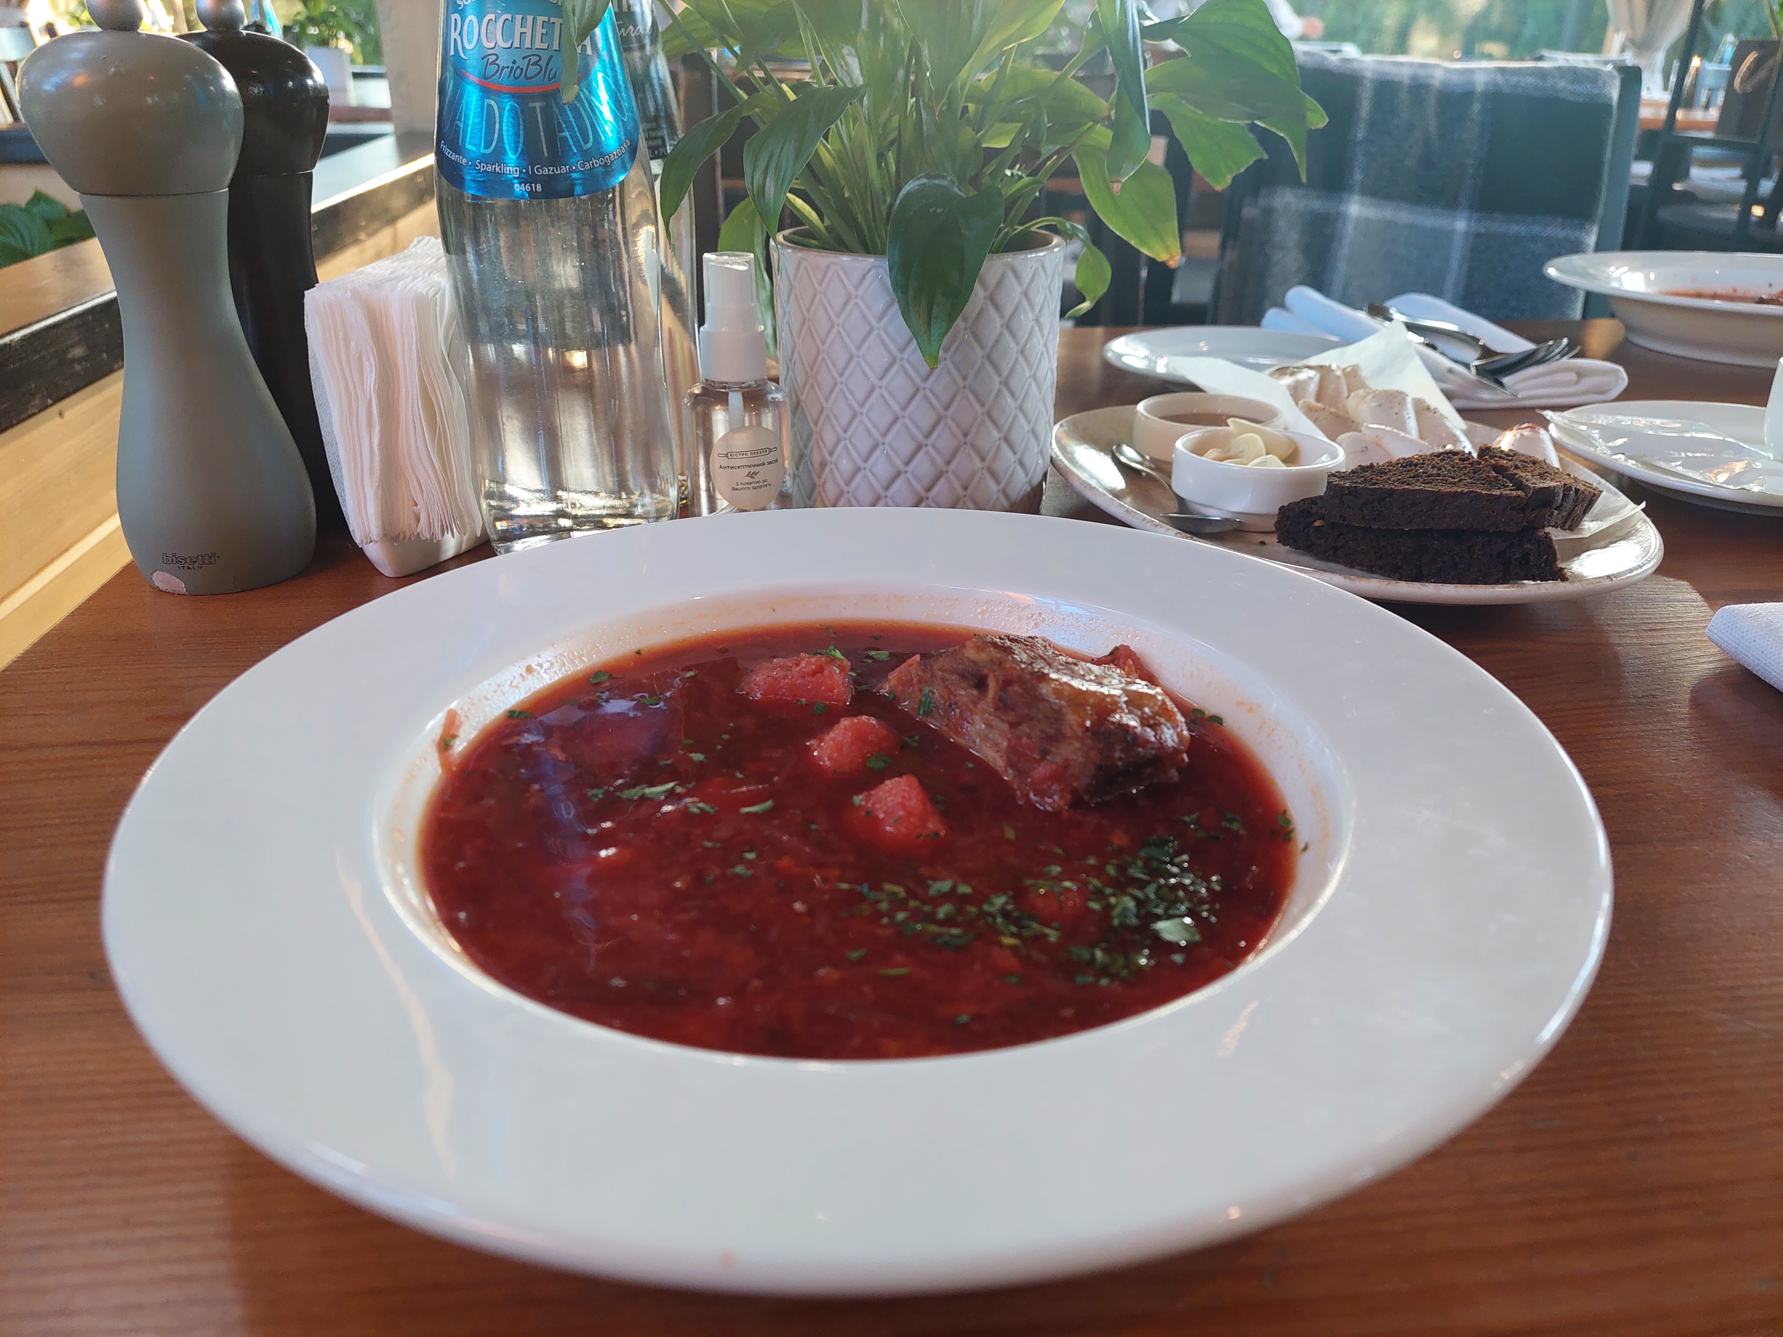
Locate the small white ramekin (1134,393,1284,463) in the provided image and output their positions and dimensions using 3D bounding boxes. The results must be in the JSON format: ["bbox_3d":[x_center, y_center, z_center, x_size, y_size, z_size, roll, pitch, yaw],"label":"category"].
[{"bbox_3d":[0.137,-0.098,0.540,0.064,0.030,0.064,0,26,0],"label":"small white ramekin"}]

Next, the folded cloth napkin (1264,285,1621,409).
[{"bbox_3d":[0.336,-0.205,0.778,0.115,0.035,0.205,-9,27,-18],"label":"folded cloth napkin"}]

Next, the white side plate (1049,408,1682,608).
[{"bbox_3d":[0.185,-0.076,0.524,0.228,0.025,0.260,-5,27,-12],"label":"white side plate"}]

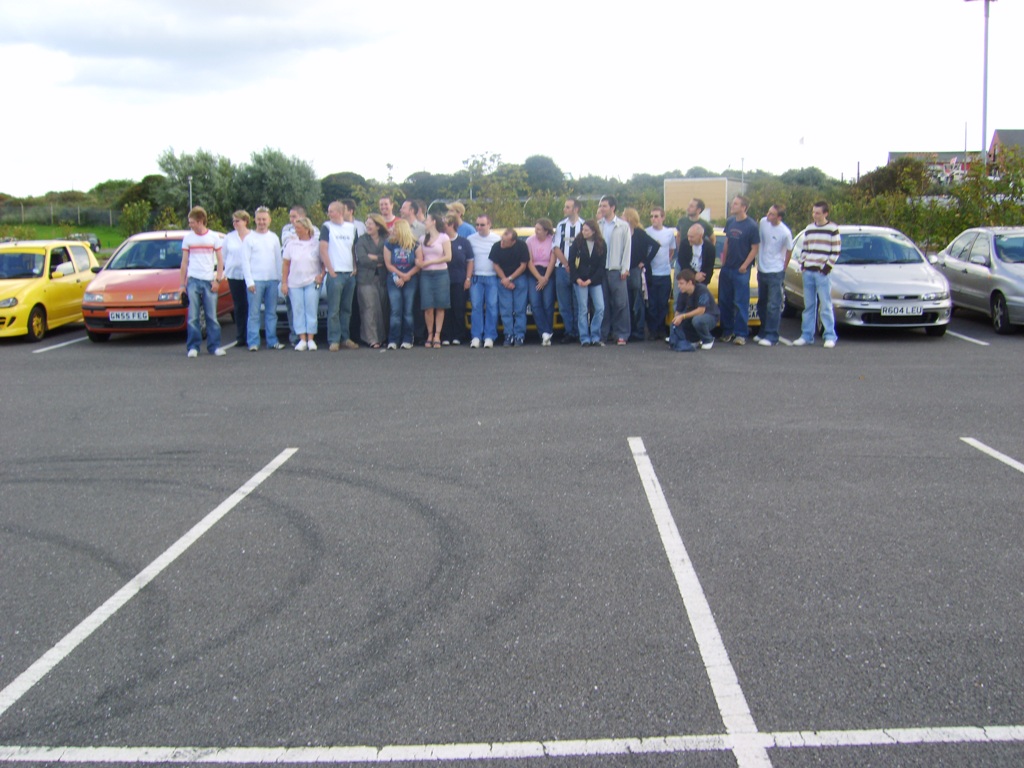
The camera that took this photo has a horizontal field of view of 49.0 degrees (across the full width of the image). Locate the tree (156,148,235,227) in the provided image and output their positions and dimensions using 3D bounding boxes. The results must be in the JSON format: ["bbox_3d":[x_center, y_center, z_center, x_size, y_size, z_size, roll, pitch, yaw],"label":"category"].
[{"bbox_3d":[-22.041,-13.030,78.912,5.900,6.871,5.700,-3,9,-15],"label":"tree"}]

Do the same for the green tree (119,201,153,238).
[{"bbox_3d":[-11.851,-4.630,35.685,1.100,2.360,1.100,-3,9,-18],"label":"green tree"}]

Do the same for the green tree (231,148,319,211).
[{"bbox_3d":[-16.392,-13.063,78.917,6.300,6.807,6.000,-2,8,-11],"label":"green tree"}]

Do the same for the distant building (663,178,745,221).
[{"bbox_3d":[13.750,-12.146,79.007,4.513,4.281,6.500,3,9,26],"label":"distant building"}]

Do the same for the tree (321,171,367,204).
[{"bbox_3d":[-13.884,-14.803,93.825,4.700,5.935,4.700,-2,8,-8],"label":"tree"}]

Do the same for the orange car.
[{"bbox_3d":[-5.074,-1.518,16.696,1.670,1.480,3.820,-1,8,0],"label":"orange car"}]

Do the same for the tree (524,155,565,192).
[{"bbox_3d":[2.880,-16.405,98.673,4.200,7.342,4.200,0,8,2],"label":"tree"}]

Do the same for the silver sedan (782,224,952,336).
[{"bbox_3d":[4.968,-1.539,16.213,1.740,1.420,4.380,0,8,2],"label":"silver sedan"}]

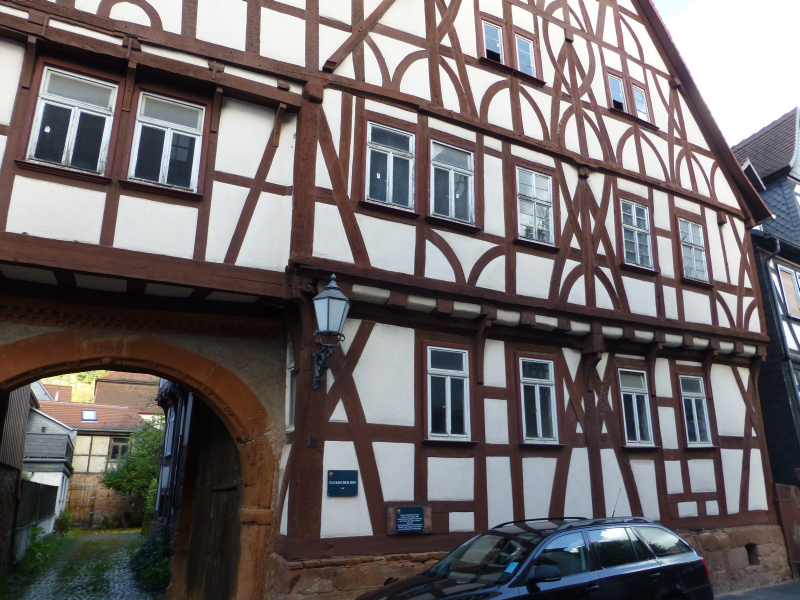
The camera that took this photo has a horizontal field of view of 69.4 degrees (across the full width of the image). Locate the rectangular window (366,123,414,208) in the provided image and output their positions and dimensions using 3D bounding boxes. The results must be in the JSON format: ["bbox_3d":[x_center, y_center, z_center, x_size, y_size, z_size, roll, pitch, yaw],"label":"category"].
[{"bbox_3d":[-0.119,-1.886,8.192,0.776,1.231,0.110,9,-17,-27],"label":"rectangular window"}]

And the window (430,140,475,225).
[{"bbox_3d":[0.807,-1.754,8.678,0.792,1.226,0.110,9,-17,-27],"label":"window"}]

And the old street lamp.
[{"bbox_3d":[-0.889,0.368,7.076,0.490,1.380,0.700,9,-17,-27],"label":"old street lamp"}]

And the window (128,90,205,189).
[{"bbox_3d":[-2.773,-1.891,6.935,0.754,1.164,0.110,9,-17,-27],"label":"window"}]

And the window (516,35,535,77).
[{"bbox_3d":[2.179,-4.209,9.973,0.390,0.727,0.110,9,-17,-27],"label":"window"}]

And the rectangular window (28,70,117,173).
[{"bbox_3d":[-3.641,-1.995,6.474,0.741,1.169,0.110,9,-17,-27],"label":"rectangular window"}]

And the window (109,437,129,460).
[{"bbox_3d":[-13.084,6.963,27.000,0.920,1.060,0.120,9,-17,-27],"label":"window"}]

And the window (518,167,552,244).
[{"bbox_3d":[2.219,-1.517,9.411,0.758,1.255,0.110,9,-17,-27],"label":"window"}]

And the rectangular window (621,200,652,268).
[{"bbox_3d":[4.323,-1.184,10.507,0.769,1.250,0.110,9,-17,-27],"label":"rectangular window"}]

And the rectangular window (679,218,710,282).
[{"bbox_3d":[5.716,-0.953,11.231,0.718,1.201,0.110,9,-17,-27],"label":"rectangular window"}]

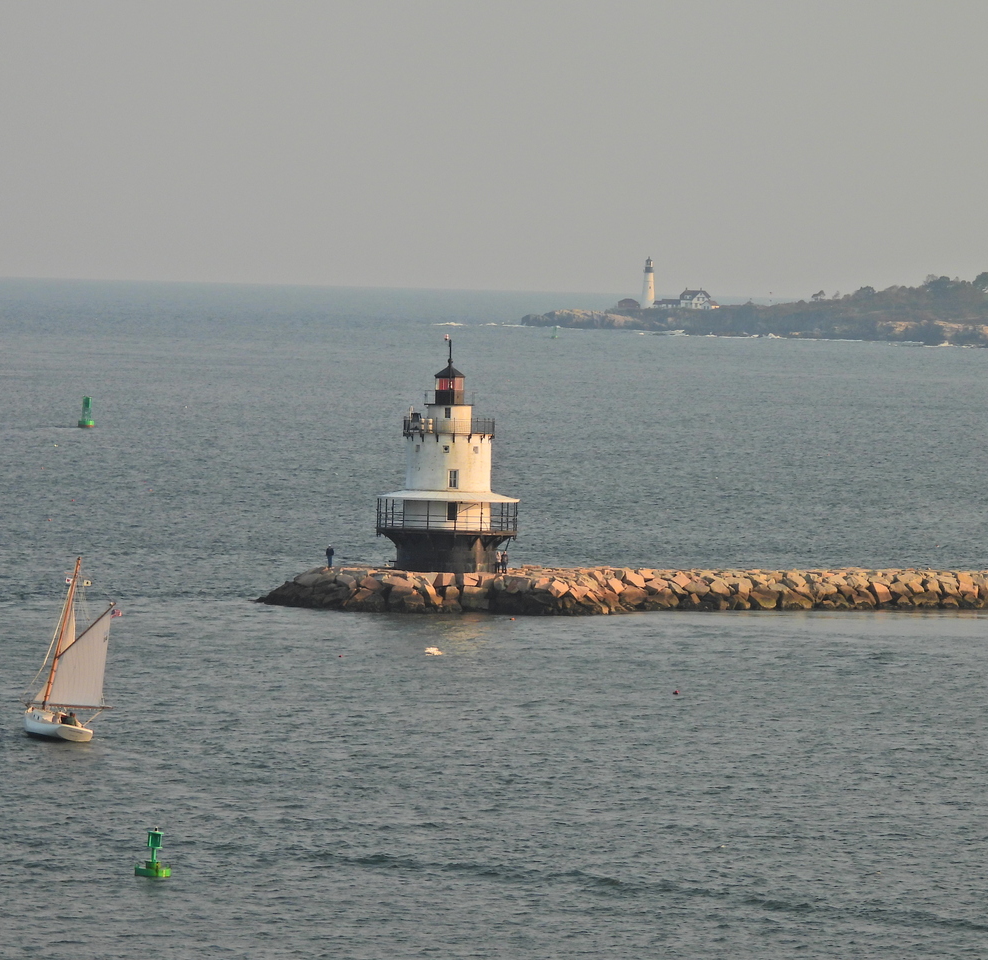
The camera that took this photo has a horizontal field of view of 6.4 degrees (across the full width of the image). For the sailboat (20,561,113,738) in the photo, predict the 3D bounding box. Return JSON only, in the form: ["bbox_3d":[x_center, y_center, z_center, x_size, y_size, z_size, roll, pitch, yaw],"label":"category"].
[{"bbox_3d":[-23.013,9.450,490.755,3.700,10.200,7.600,12,-3,-24],"label":"sailboat"}]

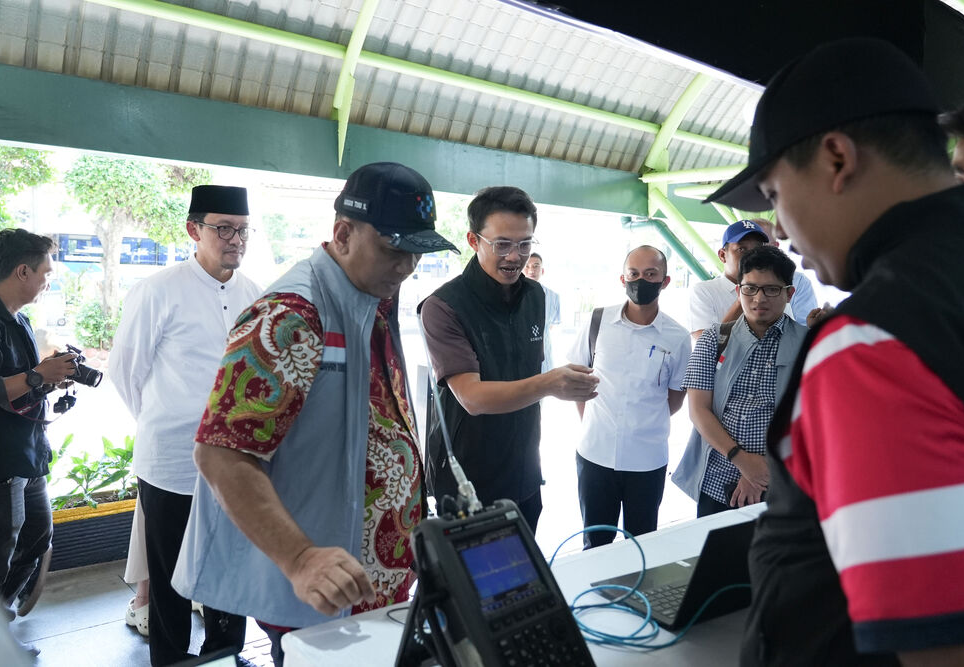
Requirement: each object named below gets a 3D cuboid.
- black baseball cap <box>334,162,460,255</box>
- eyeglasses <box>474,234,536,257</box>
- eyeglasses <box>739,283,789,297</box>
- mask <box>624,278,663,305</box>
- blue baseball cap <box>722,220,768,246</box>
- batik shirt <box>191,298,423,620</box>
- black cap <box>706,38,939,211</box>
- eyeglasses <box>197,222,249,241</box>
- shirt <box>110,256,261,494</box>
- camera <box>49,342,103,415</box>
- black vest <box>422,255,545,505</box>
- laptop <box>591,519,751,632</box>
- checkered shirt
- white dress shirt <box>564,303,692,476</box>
[{"bbox_3d":[-0.166,-0.242,1.440,0.258,0.145,0.172,27,15,27],"label":"black baseball cap"},{"bbox_3d":[0.065,-0.247,2.070,0.142,0.045,0.145,-1,19,-28],"label":"eyeglasses"},{"bbox_3d":[0.929,-0.145,2.450,0.142,0.042,0.145,3,10,36],"label":"eyeglasses"},{"bbox_3d":[0.605,-0.161,2.800,0.145,0.110,0.090,2,6,18],"label":"mask"},{"bbox_3d":[1.054,-0.394,3.000,0.170,0.135,0.255,1,11,0],"label":"blue baseball cap"},{"bbox_3d":[-0.327,0.205,1.490,0.380,0.710,0.520,12,9,36],"label":"batik shirt"},{"bbox_3d":[0.370,-0.245,0.861,0.258,0.137,0.170,-12,-5,37],"label":"black cap"},{"bbox_3d":[-0.863,-0.346,2.465,0.145,0.045,0.142,18,11,30],"label":"eyeglasses"},{"bbox_3d":[-0.940,0.139,2.420,0.320,0.740,0.510,4,5,43],"label":"shirt"},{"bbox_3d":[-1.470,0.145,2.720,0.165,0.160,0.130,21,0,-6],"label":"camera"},{"bbox_3d":[0.007,0.130,2.120,0.430,0.670,0.280,-2,5,-42],"label":"black vest"},{"bbox_3d":[0.467,0.453,1.574,0.345,0.225,0.316,-1,4,-32],"label":"laptop"},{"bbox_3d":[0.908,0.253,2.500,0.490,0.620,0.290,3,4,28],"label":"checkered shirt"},{"bbox_3d":[0.559,0.196,2.880,0.460,0.650,0.270,2,3,19],"label":"white dress shirt"}]

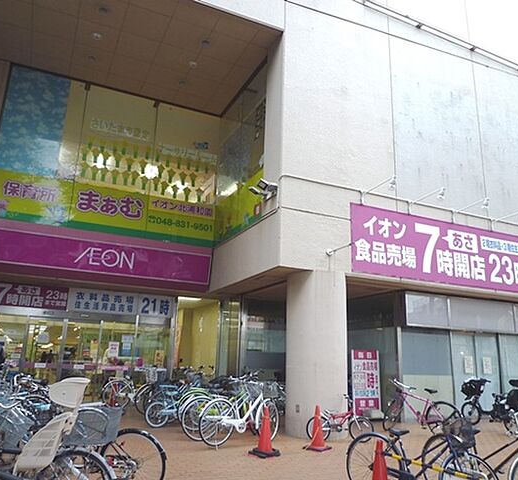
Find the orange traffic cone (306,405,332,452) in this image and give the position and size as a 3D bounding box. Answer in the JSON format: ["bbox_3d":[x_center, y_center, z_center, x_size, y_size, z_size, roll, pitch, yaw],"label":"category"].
[{"bbox_3d":[0.987,3.089,7.665,0.360,0.690,0.360,9,-17,-25],"label":"orange traffic cone"}]

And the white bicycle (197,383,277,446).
[{"bbox_3d":[-0.238,2.922,7.884,1.750,1.020,0.570,15,-20,-39],"label":"white bicycle"}]

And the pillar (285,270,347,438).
[{"bbox_3d":[1.154,2.232,9.173,1.150,3.030,1.150,2,-14,0],"label":"pillar"}]

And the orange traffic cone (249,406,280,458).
[{"bbox_3d":[0.103,2.903,7.095,0.400,0.690,0.400,9,-17,-25],"label":"orange traffic cone"}]

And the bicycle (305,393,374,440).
[{"bbox_3d":[1.488,3.235,8.424,1.220,0.820,0.470,4,-15,-9],"label":"bicycle"}]

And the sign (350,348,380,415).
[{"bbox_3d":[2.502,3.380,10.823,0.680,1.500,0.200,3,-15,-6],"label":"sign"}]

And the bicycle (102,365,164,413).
[{"bbox_3d":[-3.222,3.969,12.209,1.720,1.050,0.570,1,-15,5],"label":"bicycle"}]

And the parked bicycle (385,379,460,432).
[{"bbox_3d":[3.431,3.590,9.915,1.680,1.050,0.580,-5,-17,25],"label":"parked bicycle"}]

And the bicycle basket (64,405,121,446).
[{"bbox_3d":[-1.367,1.505,3.750,0.380,0.290,0.380,0,-15,6],"label":"bicycle basket"}]

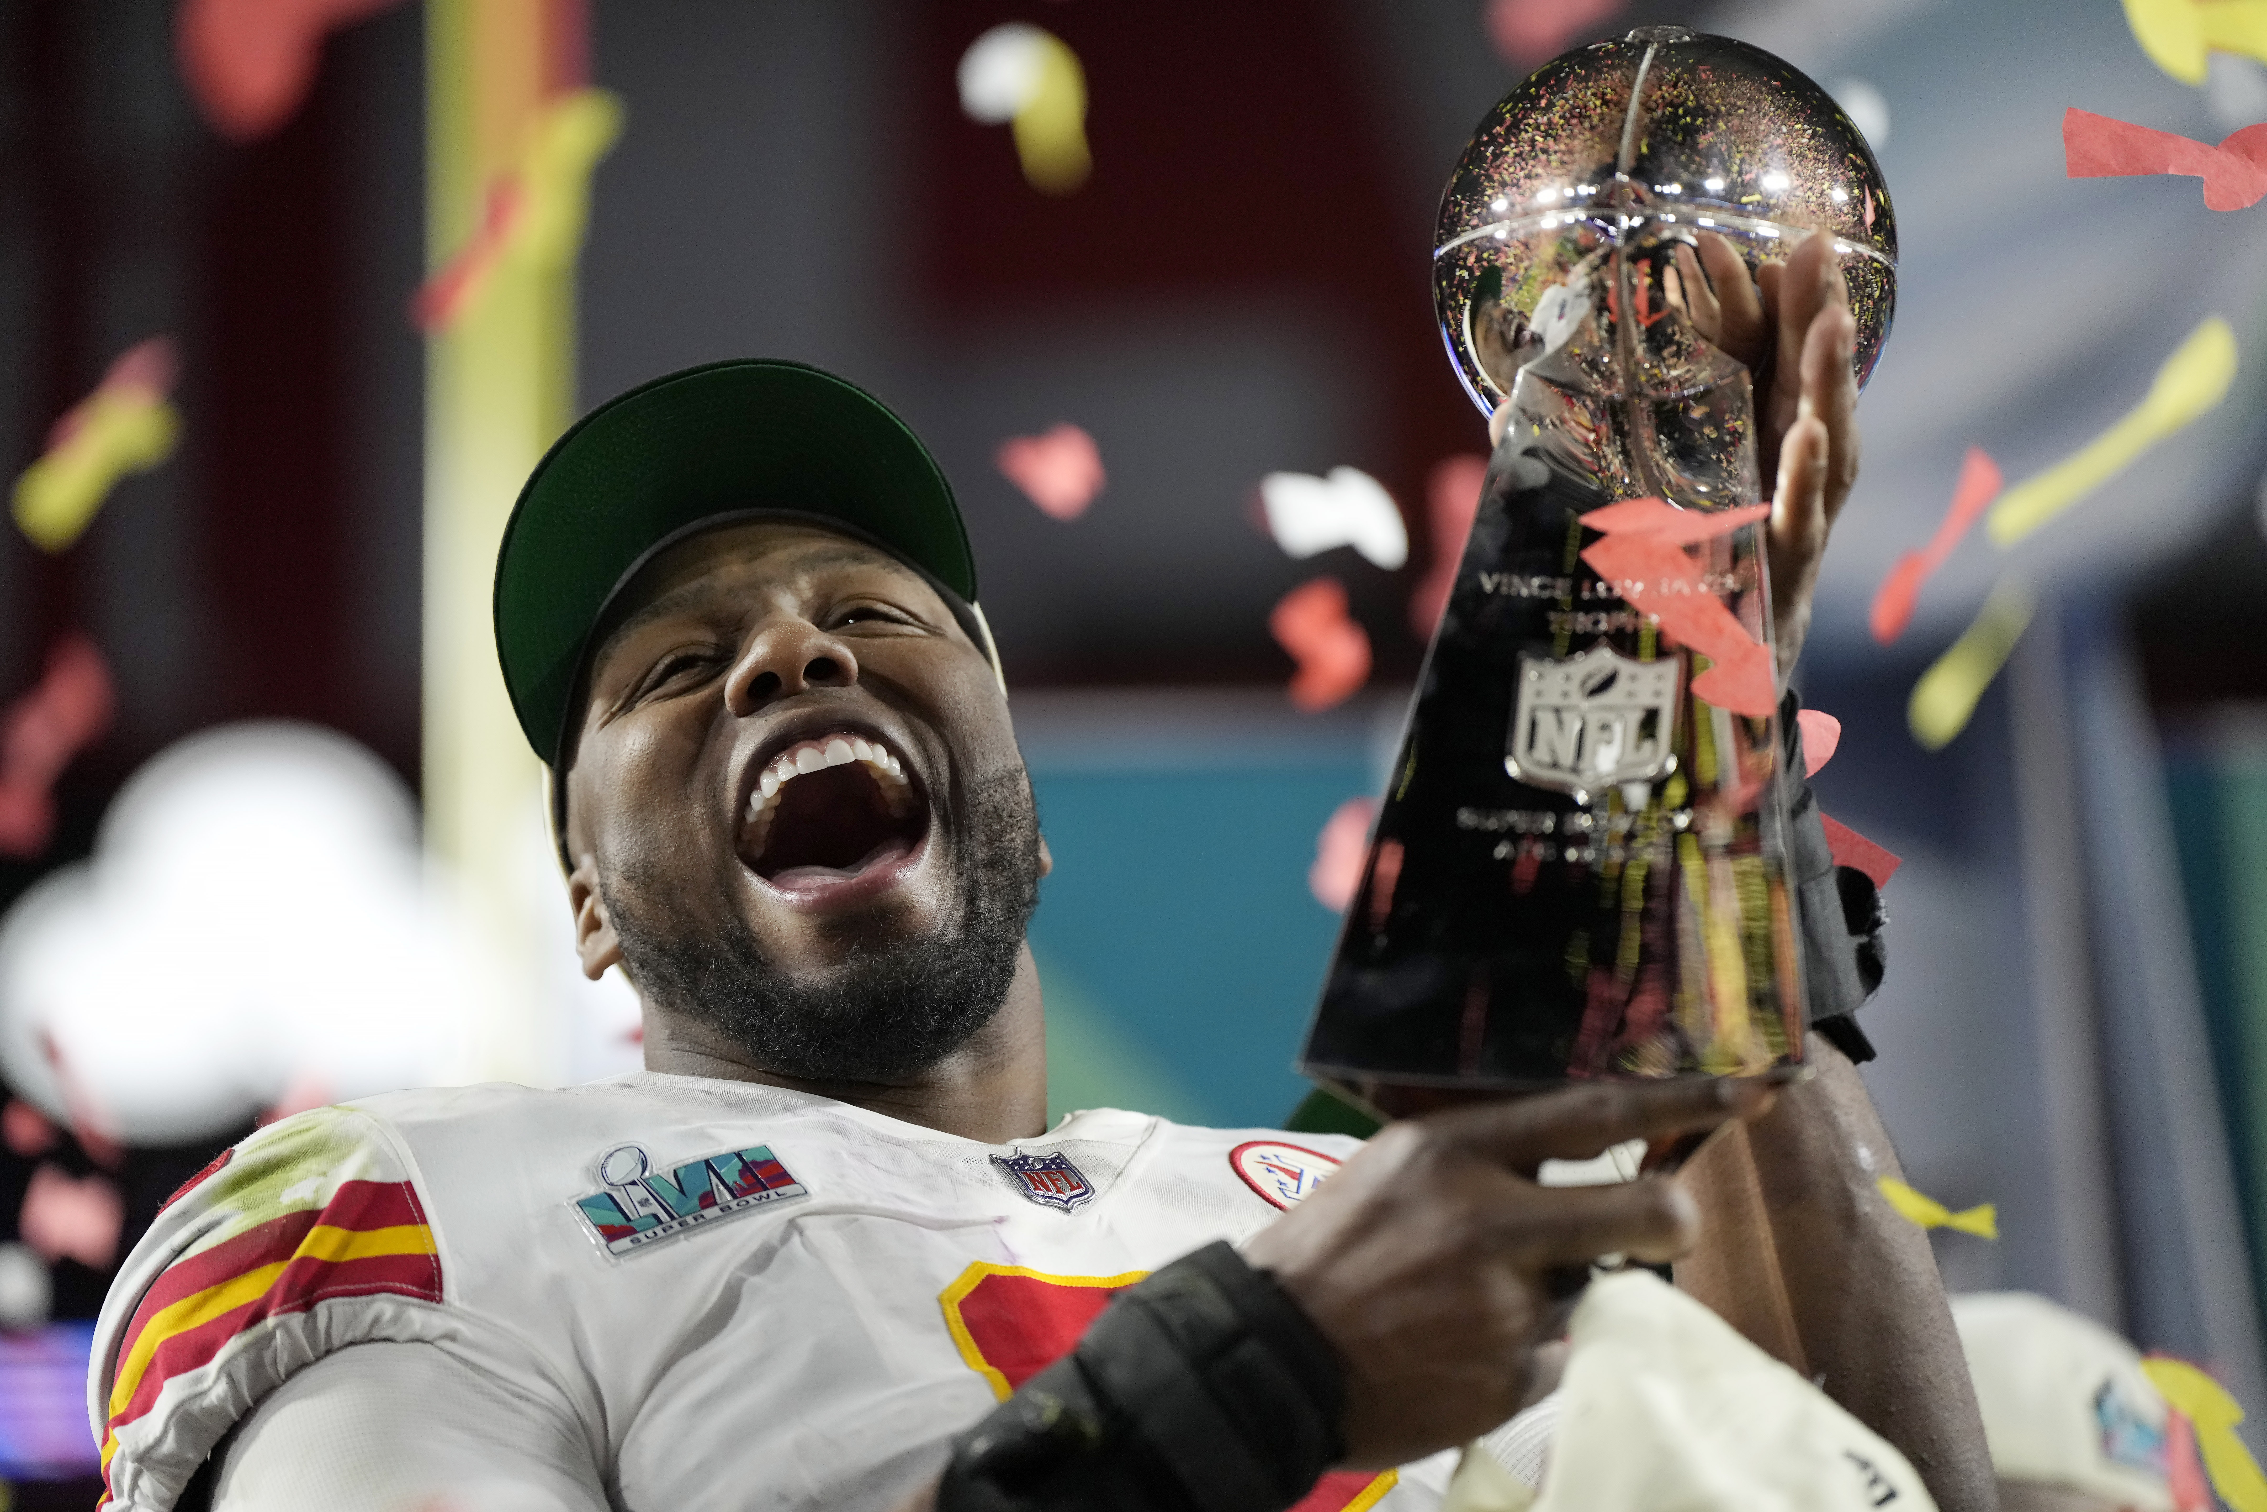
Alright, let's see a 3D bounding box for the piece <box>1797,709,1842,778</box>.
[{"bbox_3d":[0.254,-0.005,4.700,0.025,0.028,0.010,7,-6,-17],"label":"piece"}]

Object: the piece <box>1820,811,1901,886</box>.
[{"bbox_3d":[0.267,0.033,4.700,0.045,0.025,0.010,30,0,-10],"label":"piece"}]

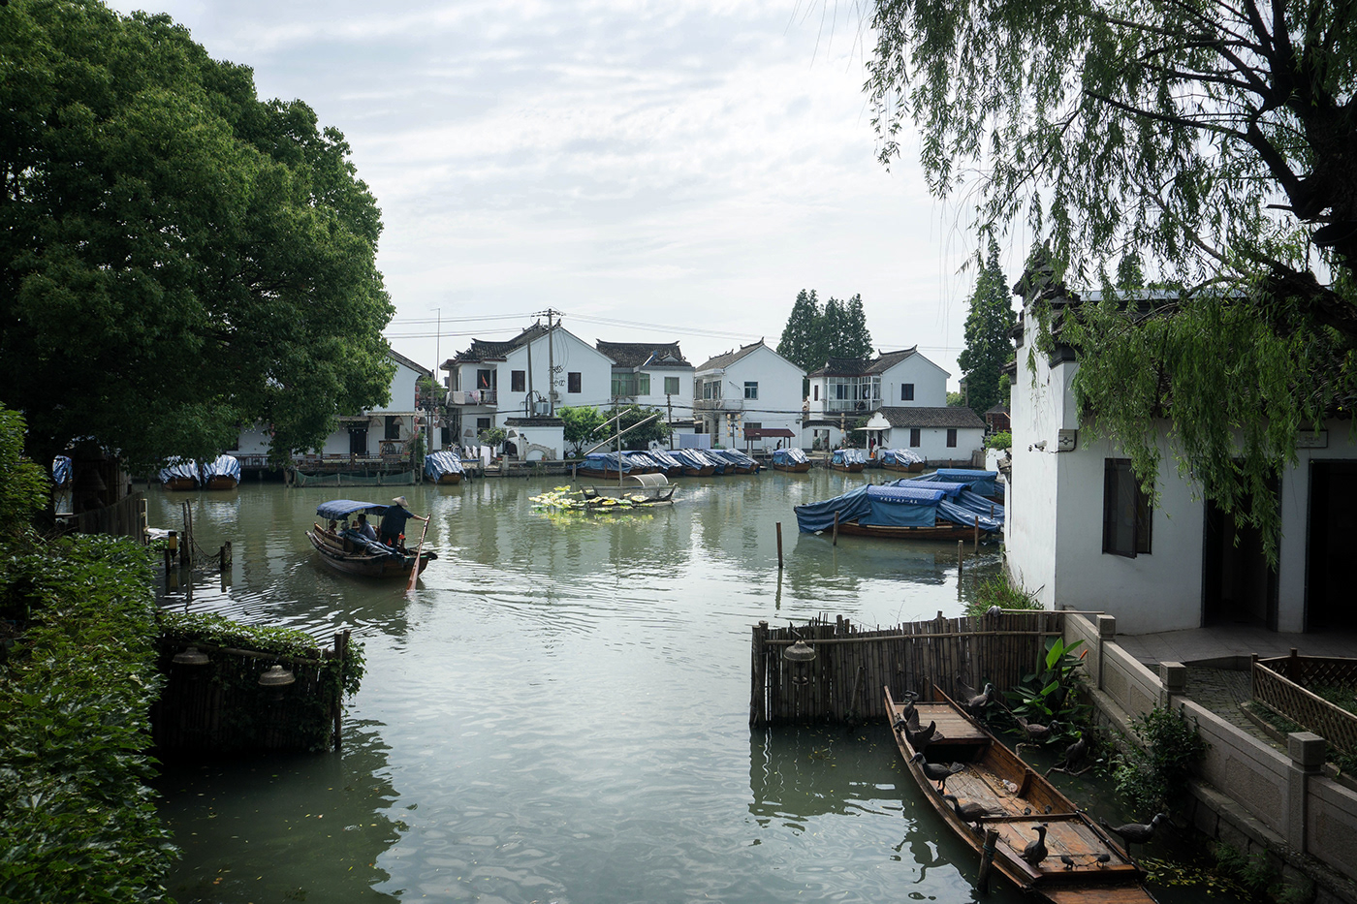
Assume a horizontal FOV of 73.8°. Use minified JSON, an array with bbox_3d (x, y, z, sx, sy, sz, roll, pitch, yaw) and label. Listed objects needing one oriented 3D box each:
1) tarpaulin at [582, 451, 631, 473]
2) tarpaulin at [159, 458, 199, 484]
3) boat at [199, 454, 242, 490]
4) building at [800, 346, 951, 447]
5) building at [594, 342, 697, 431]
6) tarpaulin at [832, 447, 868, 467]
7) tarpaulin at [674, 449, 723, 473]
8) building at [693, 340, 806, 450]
[{"bbox_3d":[-4.733,0.676,59.500,1.650,1.172,3.423,-2,3,-36],"label":"tarpaulin"},{"bbox_3d":[-28.755,1.071,52.000,1.843,1.346,3.000,-1,3,-32],"label":"tarpaulin"},{"bbox_3d":[-24.000,0.924,47.300,1.900,1.750,6.800,-1,2,-27],"label":"boat"},{"bbox_3d":[16.800,-4.572,82.200,11.500,8.650,8.400,-1,2,-21],"label":"building"},{"bbox_3d":[-3.034,-4.844,78.000,8.200,9.200,8.200,0,3,-10],"label":"building"},{"bbox_3d":[11.900,0.350,64.200,1.750,1.150,6.000,0,2,0],"label":"tarpaulin"},{"bbox_3d":[1.200,0.477,59.800,1.850,1.330,6.000,0,2,-16],"label":"tarpaulin"},{"bbox_3d":[5.700,-4.717,80.000,7.900,9.000,7.600,-1,2,-27],"label":"building"}]

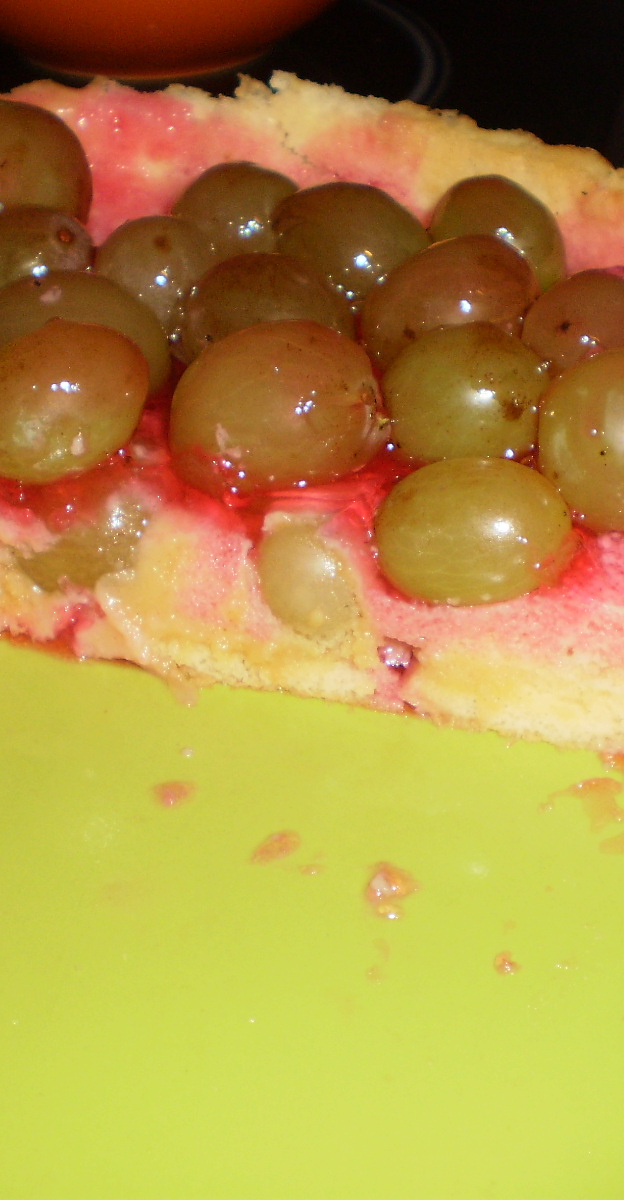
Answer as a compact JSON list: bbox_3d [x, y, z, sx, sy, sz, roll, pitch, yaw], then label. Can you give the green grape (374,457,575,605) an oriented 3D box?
[{"bbox_3d":[0.019,-0.008,0.193,0.023,0.017,0.017,1,39,0],"label":"green grape"}]

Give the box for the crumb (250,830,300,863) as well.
[{"bbox_3d":[-0.004,0.029,0.194,0.006,0.002,0.004,-27,46,-29],"label":"crumb"}]

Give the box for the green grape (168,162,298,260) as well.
[{"bbox_3d":[-0.011,-0.059,0.259,0.021,0.019,0.020,0,39,0],"label":"green grape"}]

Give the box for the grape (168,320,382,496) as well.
[{"bbox_3d":[-0.004,-0.024,0.210,0.027,0.022,0.022,-4,40,-6],"label":"grape"}]

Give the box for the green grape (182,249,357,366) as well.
[{"bbox_3d":[-0.006,-0.039,0.233,0.025,0.020,0.023,0,39,0],"label":"green grape"}]

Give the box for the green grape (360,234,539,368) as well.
[{"bbox_3d":[0.019,-0.040,0.229,0.025,0.019,0.019,-12,41,-15],"label":"green grape"}]

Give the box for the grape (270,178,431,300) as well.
[{"bbox_3d":[0.006,-0.054,0.252,0.024,0.019,0.022,0,39,0],"label":"grape"}]

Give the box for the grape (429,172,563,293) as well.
[{"bbox_3d":[0.028,-0.055,0.253,0.021,0.020,0.021,0,39,0],"label":"grape"}]

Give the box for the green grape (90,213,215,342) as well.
[{"bbox_3d":[-0.023,-0.047,0.243,0.019,0.019,0.019,0,39,0],"label":"green grape"}]

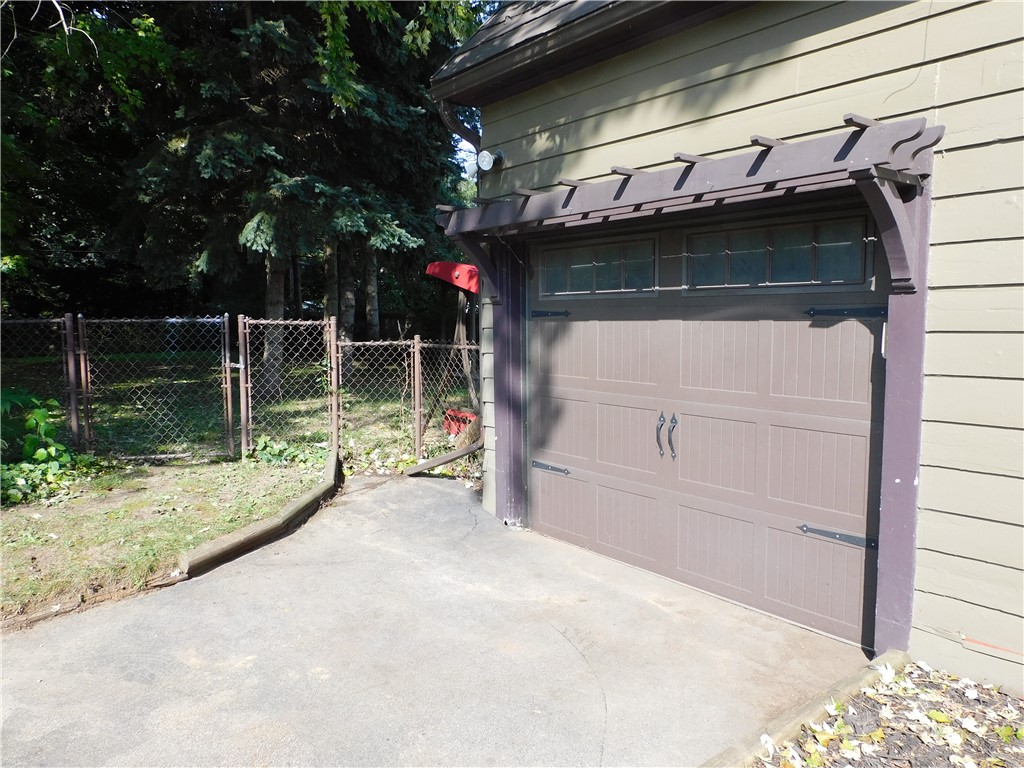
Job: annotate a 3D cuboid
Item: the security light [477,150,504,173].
[{"bbox_3d":[-0.130,-1.538,4.867,0.183,0.163,0.140,-5,7,-40],"label":"security light"}]

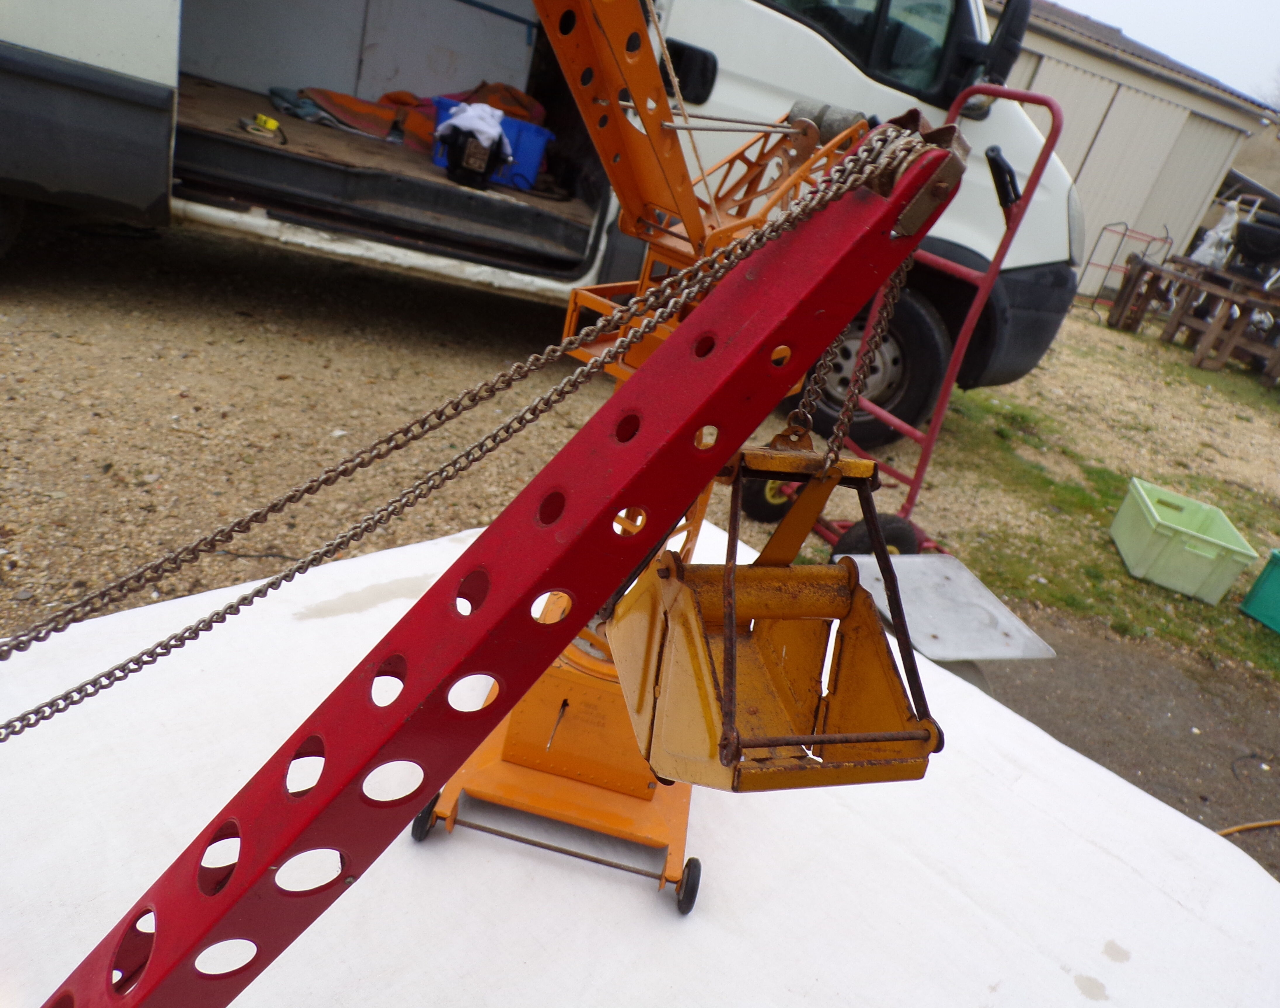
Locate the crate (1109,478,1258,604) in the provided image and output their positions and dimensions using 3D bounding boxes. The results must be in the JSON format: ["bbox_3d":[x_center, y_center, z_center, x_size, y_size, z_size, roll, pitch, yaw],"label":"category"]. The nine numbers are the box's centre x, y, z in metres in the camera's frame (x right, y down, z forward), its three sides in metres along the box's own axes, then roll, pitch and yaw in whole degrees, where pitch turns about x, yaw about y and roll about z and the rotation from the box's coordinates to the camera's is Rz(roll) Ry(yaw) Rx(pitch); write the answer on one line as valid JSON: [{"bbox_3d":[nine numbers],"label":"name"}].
[{"bbox_3d":[2.184,0.154,3.801,0.370,0.254,0.500,21,26,8],"label":"crate"}]

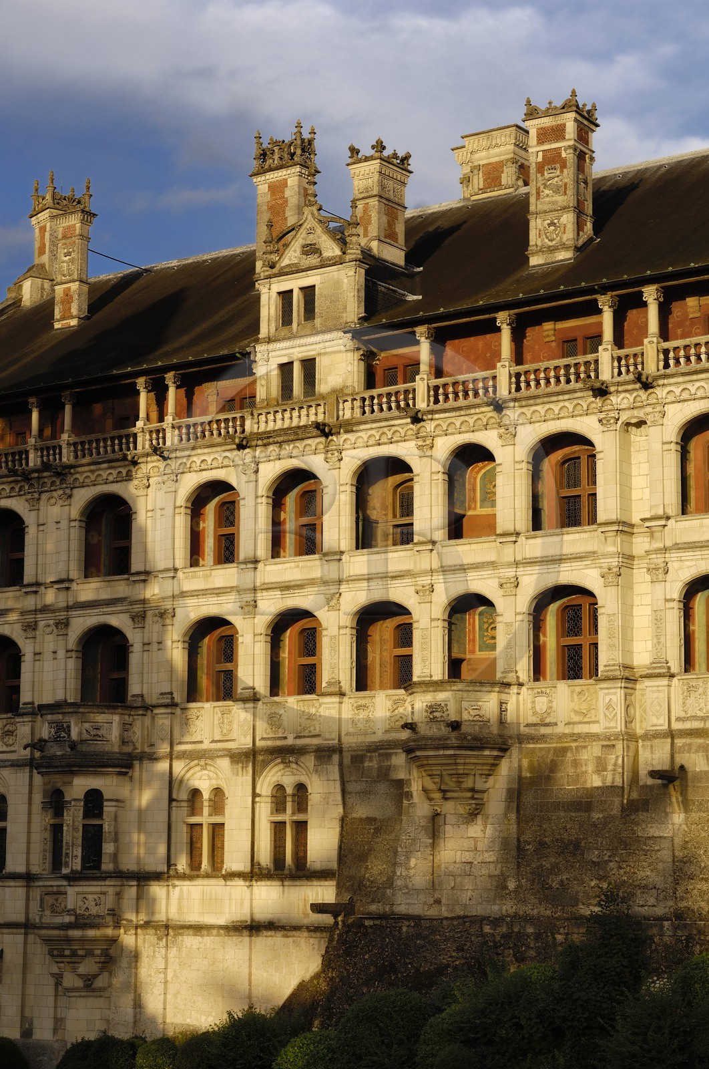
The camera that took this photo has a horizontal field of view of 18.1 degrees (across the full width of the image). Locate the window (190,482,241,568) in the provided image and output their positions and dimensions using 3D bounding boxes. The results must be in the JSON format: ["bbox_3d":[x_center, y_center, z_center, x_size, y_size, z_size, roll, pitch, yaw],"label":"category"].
[{"bbox_3d":[-5.022,-0.347,80.551,2.557,3.127,0.400,-7,-12,36],"label":"window"}]

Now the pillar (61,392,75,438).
[{"bbox_3d":[-11.099,-4.636,86.064,0.390,1.736,0.390,-7,-12,35],"label":"pillar"}]

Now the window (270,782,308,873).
[{"bbox_3d":[-2.248,10.165,77.185,1.480,3.070,0.300,-7,-12,35],"label":"window"}]

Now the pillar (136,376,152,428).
[{"bbox_3d":[-7.951,-4.974,83.870,0.390,1.785,0.390,-7,-12,35],"label":"pillar"}]

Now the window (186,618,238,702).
[{"bbox_3d":[-5.047,4.525,79.750,2.572,3.002,0.400,-7,-12,36],"label":"window"}]

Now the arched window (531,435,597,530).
[{"bbox_3d":[6.837,-1.794,72.051,2.544,3.052,0.450,-6,-11,37],"label":"arched window"}]

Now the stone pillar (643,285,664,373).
[{"bbox_3d":[9.445,-6.489,70.268,0.450,2.741,0.450,-6,-11,37],"label":"stone pillar"}]

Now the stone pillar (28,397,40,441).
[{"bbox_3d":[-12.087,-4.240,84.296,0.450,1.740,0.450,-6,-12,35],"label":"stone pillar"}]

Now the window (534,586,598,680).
[{"bbox_3d":[6.818,3.119,71.272,2.518,2.977,0.450,-6,-11,37],"label":"window"}]

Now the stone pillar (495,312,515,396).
[{"bbox_3d":[4.993,-5.988,73.686,0.470,2.679,0.470,-6,-11,37],"label":"stone pillar"}]

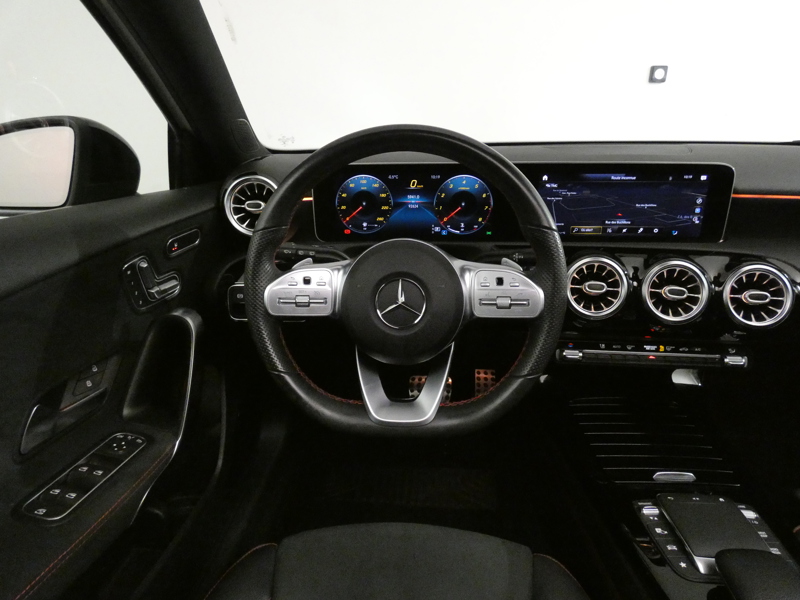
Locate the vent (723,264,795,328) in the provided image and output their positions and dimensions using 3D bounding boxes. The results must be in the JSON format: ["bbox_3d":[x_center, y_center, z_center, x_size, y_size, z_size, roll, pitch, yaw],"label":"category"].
[{"bbox_3d":[0.472,-0.009,0.622,0.090,0.090,0.035,1,13,3],"label":"vent"}]

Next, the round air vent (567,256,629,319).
[{"bbox_3d":[0.264,-0.020,0.634,0.090,0.090,0.035,1,13,3],"label":"round air vent"}]

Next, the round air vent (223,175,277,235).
[{"bbox_3d":[-0.221,-0.148,0.717,0.090,0.090,0.035,-1,15,-3],"label":"round air vent"}]

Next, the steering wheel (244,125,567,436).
[{"bbox_3d":[0.006,-0.022,0.555,0.372,0.361,0.080,0,1,0],"label":"steering wheel"}]

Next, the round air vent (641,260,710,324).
[{"bbox_3d":[0.366,-0.015,0.627,0.090,0.090,0.035,1,13,3],"label":"round air vent"}]

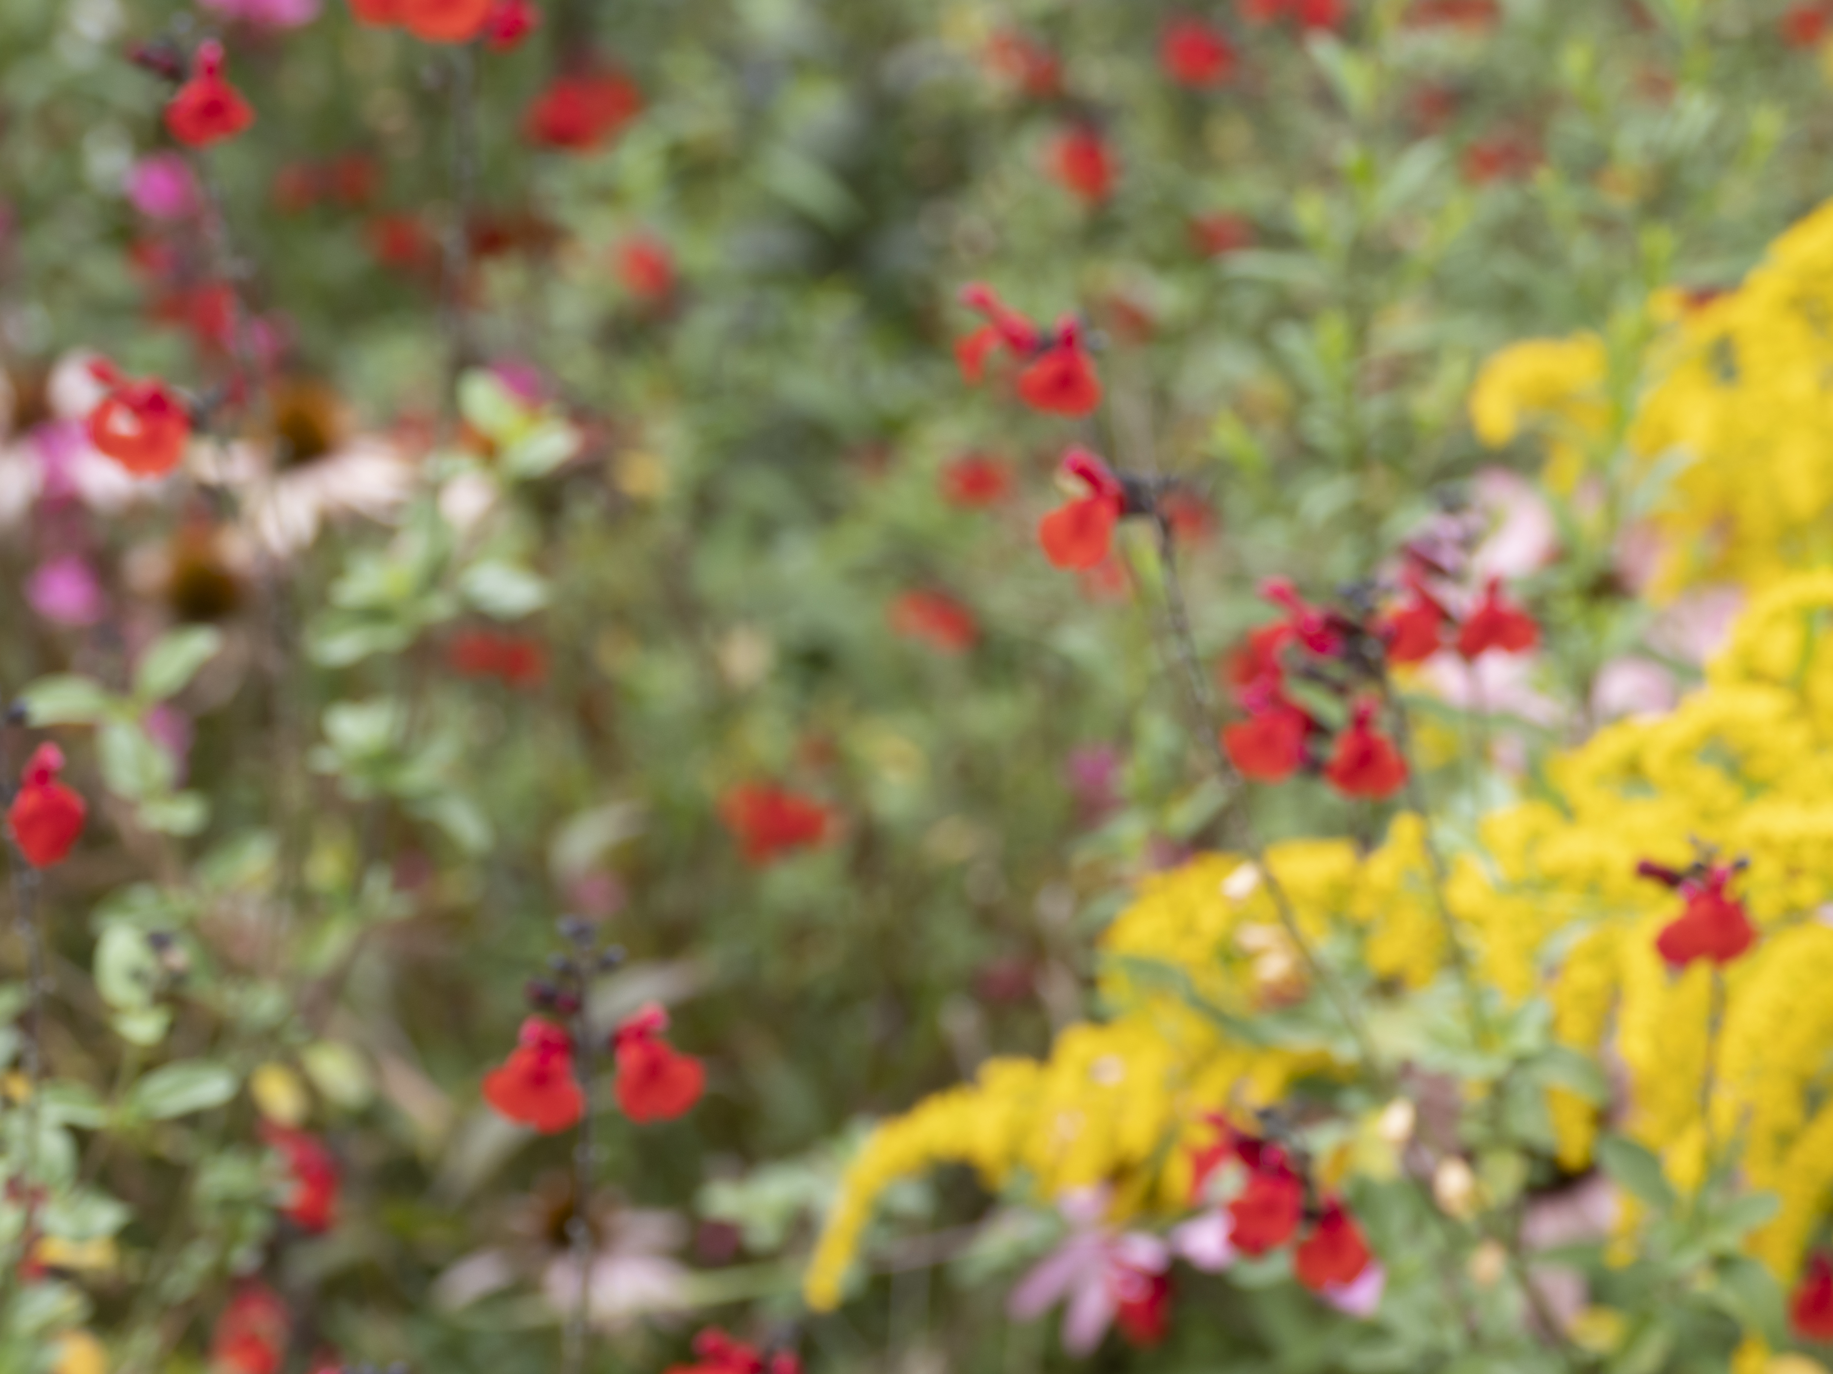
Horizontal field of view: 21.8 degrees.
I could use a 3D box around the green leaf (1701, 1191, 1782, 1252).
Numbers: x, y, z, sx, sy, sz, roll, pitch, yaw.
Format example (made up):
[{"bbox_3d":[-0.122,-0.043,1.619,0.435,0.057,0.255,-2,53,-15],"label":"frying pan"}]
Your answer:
[{"bbox_3d":[0.206,0.133,1.190,0.024,0.005,0.012,-19,42,-12],"label":"green leaf"}]

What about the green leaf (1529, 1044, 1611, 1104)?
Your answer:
[{"bbox_3d":[0.167,0.099,1.220,0.021,0.007,0.014,21,38,8],"label":"green leaf"}]

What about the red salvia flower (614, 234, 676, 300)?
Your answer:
[{"bbox_3d":[-0.094,-0.146,1.653,0.019,0.021,0.018,0,20,0],"label":"red salvia flower"}]

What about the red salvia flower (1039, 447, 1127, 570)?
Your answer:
[{"bbox_3d":[0.039,-0.042,1.123,0.020,0.027,0.019,-16,26,-38],"label":"red salvia flower"}]

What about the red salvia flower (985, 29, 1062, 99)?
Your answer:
[{"bbox_3d":[0.043,-0.249,1.900,0.024,0.025,0.022,6,15,22],"label":"red salvia flower"}]

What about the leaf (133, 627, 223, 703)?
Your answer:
[{"bbox_3d":[-0.194,-0.006,1.250,0.026,0.005,0.013,-35,62,-14],"label":"leaf"}]

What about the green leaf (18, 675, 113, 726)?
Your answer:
[{"bbox_3d":[-0.232,0.004,1.300,0.026,0.007,0.014,-2,41,-7],"label":"green leaf"}]

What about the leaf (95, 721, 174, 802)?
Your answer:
[{"bbox_3d":[-0.213,0.020,1.300,0.017,0.007,0.023,-5,64,-3],"label":"leaf"}]

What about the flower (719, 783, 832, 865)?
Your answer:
[{"bbox_3d":[-0.044,0.043,1.500,0.026,0.023,0.022,-16,25,-37],"label":"flower"}]

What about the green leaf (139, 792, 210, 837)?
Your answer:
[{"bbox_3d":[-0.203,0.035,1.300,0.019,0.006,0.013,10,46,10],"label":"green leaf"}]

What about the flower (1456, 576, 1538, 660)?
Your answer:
[{"bbox_3d":[0.142,-0.017,1.163,0.020,0.021,0.018,-3,20,-9],"label":"flower"}]

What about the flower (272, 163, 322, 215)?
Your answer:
[{"bbox_3d":[-0.247,-0.199,1.900,0.019,0.021,0.020,3,14,11],"label":"flower"}]

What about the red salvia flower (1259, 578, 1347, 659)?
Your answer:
[{"bbox_3d":[0.097,-0.018,1.200,0.025,0.020,0.015,-8,16,-29],"label":"red salvia flower"}]

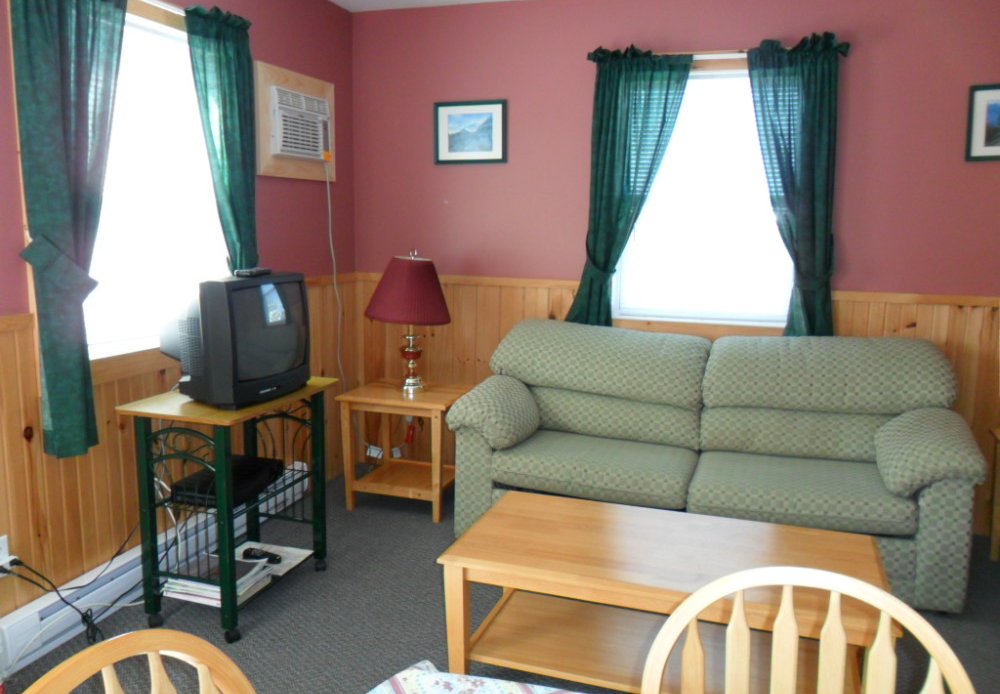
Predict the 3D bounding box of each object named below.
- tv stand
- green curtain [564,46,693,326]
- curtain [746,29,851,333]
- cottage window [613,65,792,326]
[{"bbox_3d":[-0.958,0.536,2.894,0.458,0.752,0.715,4,10,18],"label":"tv stand"},{"bbox_3d":[0.589,-0.643,3.723,0.575,1.510,0.120,4,10,18],"label":"green curtain"},{"bbox_3d":[1.297,-0.596,3.498,0.450,1.520,0.120,4,10,18],"label":"curtain"},{"bbox_3d":[0.980,-0.694,3.682,0.890,1.190,0.100,4,10,18],"label":"cottage window"}]

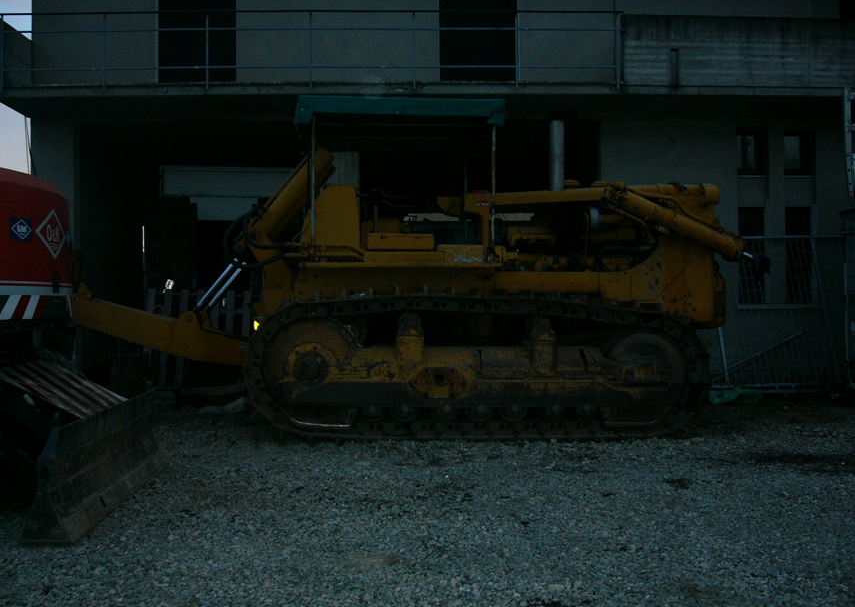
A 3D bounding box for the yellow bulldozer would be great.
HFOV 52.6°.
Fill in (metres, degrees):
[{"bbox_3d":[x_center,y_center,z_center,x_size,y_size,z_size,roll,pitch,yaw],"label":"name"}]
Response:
[{"bbox_3d":[-0.200,-0.430,9.900,7.850,3.490,2.950,0,0,-4],"label":"yellow bulldozer"}]

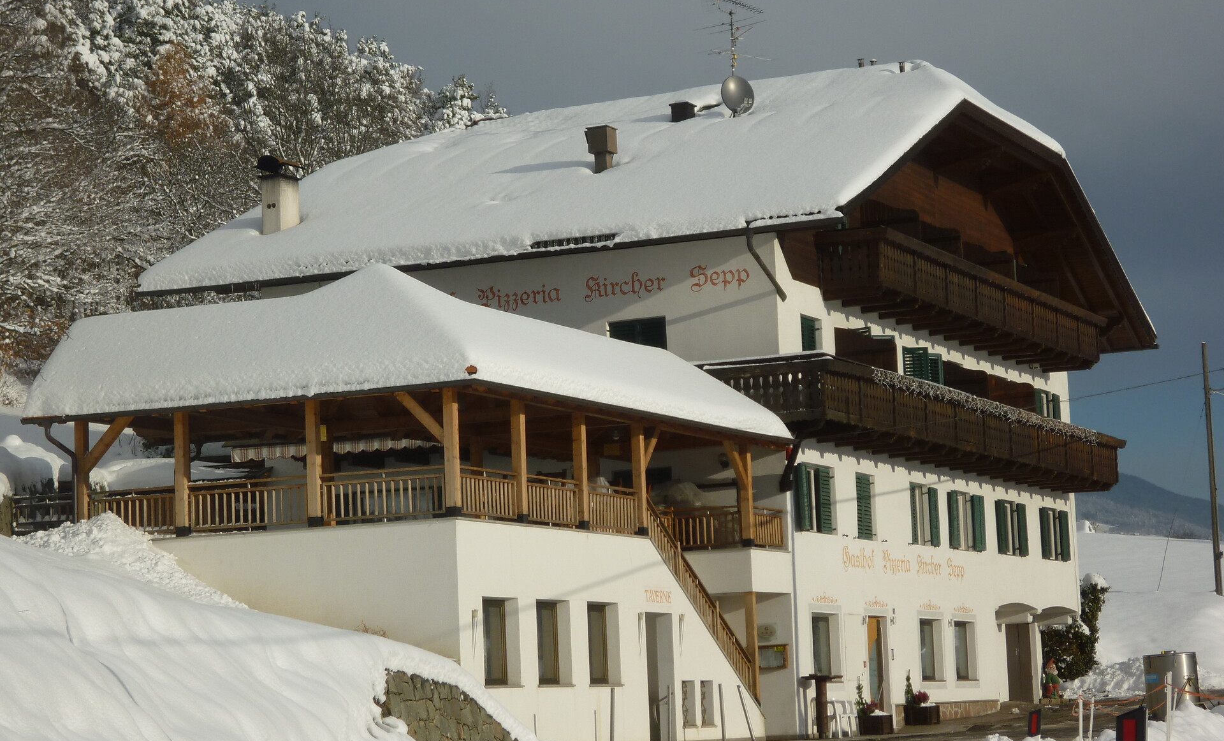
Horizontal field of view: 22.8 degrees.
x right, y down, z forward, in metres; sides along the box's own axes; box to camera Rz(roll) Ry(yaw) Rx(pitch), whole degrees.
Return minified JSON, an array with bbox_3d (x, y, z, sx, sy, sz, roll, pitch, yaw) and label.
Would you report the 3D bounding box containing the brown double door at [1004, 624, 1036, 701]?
[{"bbox_3d":[9.241,6.575,69.154,0.120,1.950,2.100,-5,-7,23],"label":"brown double door"}]

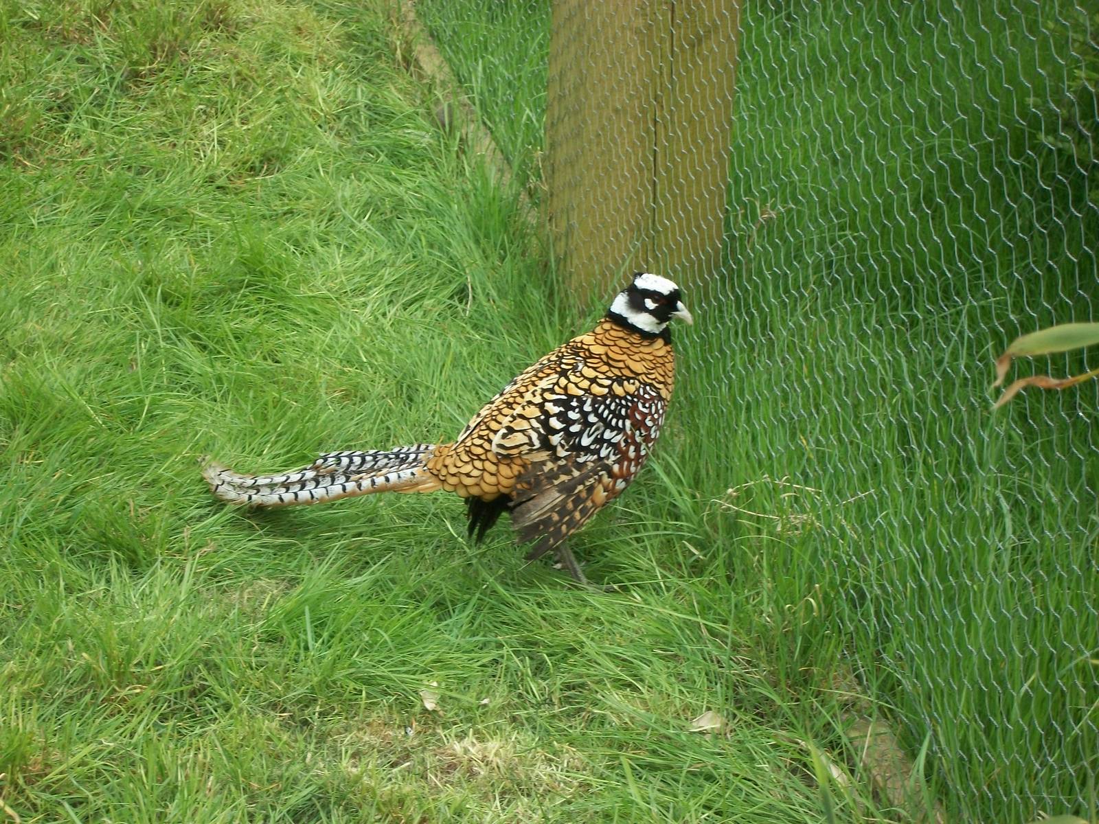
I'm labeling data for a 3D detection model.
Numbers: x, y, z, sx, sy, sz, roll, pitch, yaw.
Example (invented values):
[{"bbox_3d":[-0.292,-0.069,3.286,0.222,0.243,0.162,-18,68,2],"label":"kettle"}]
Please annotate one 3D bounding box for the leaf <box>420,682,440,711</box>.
[{"bbox_3d":[-0.120,0.284,3.044,0.020,0.015,0.034,-3,26,-12],"label":"leaf"}]

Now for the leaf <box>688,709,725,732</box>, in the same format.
[{"bbox_3d":[0.156,0.307,3.024,0.032,0.013,0.018,-7,27,-19],"label":"leaf"}]

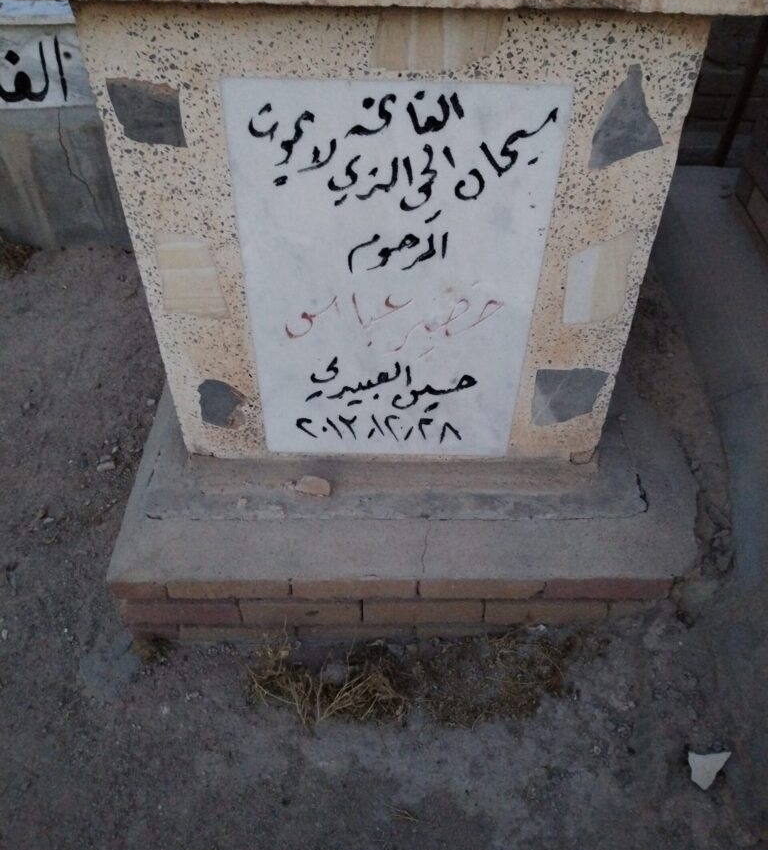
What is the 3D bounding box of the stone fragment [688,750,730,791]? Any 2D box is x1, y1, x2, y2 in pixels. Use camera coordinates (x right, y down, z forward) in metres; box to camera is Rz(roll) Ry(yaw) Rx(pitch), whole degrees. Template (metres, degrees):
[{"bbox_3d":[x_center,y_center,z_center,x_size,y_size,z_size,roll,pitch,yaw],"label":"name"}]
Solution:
[{"bbox_3d":[0.588,0.623,1.389,0.076,0.022,0.066,0,43,0],"label":"stone fragment"}]

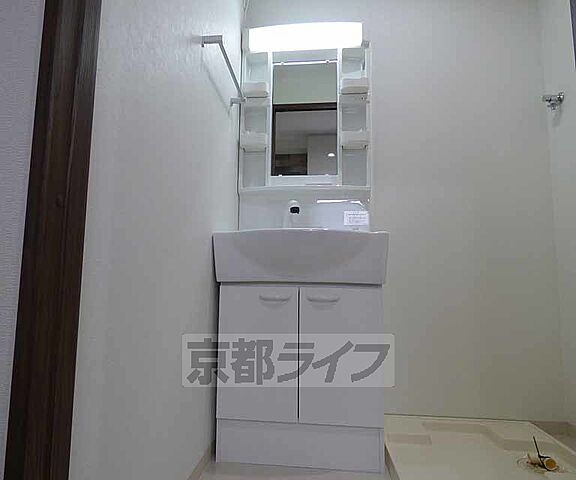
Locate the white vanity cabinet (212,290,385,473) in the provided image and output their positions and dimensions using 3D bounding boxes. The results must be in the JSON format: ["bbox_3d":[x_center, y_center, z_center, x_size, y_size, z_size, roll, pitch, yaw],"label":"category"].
[{"bbox_3d":[0.058,0.489,1.416,0.580,0.635,0.388,0,-6,6],"label":"white vanity cabinet"}]

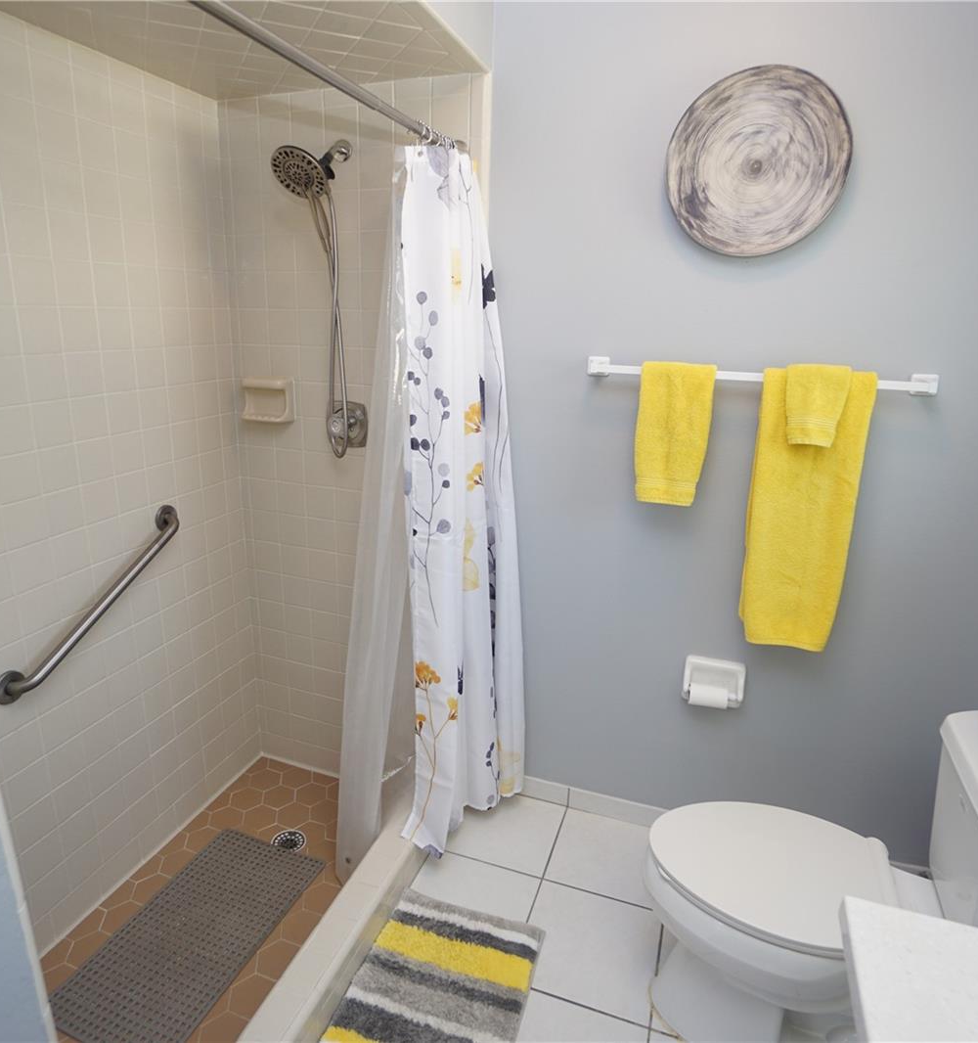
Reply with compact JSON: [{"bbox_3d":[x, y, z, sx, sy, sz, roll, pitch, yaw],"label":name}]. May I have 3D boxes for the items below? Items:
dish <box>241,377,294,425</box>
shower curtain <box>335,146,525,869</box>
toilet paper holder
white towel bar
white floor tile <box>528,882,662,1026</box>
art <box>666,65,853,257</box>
[{"bbox_3d":[-0.704,-0.388,2.075,0.160,0.135,0.072,7,16,18],"label":"dish"},{"bbox_3d":[-0.127,0.013,1.697,0.380,1.850,0.500,7,16,18],"label":"shower curtain"},{"bbox_3d":[0.624,0.445,1.810,0.153,0.122,0.065,7,16,18],"label":"toilet paper holder"},{"bbox_3d":[0.634,-0.357,1.588,0.795,0.052,0.070,7,16,18],"label":"white towel bar"},{"bbox_3d":[0.252,1.059,1.624,0.325,0.010,0.322,7,16,18],"label":"white floor tile"},{"bbox_3d":[0.607,-0.813,1.490,0.393,0.393,0.040,7,16,18],"label":"art"}]

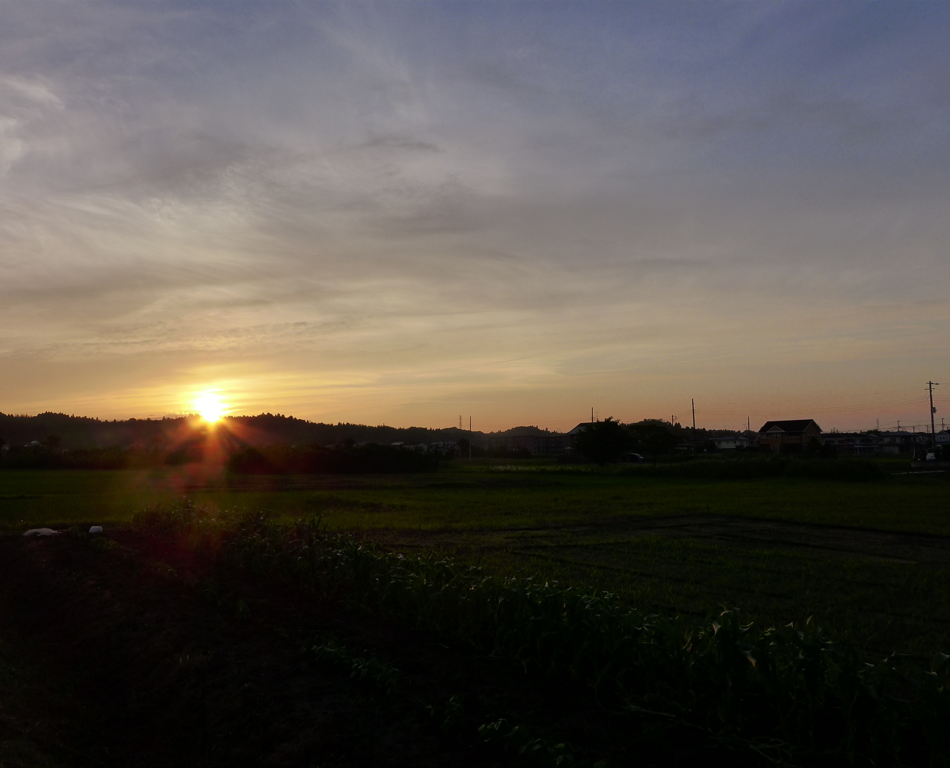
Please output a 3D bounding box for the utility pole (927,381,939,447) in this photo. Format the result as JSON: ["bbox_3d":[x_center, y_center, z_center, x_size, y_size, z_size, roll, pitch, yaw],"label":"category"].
[{"bbox_3d":[71.920,5.450,116.000,0.400,12.000,1.600,4,-6,-42],"label":"utility pole"}]

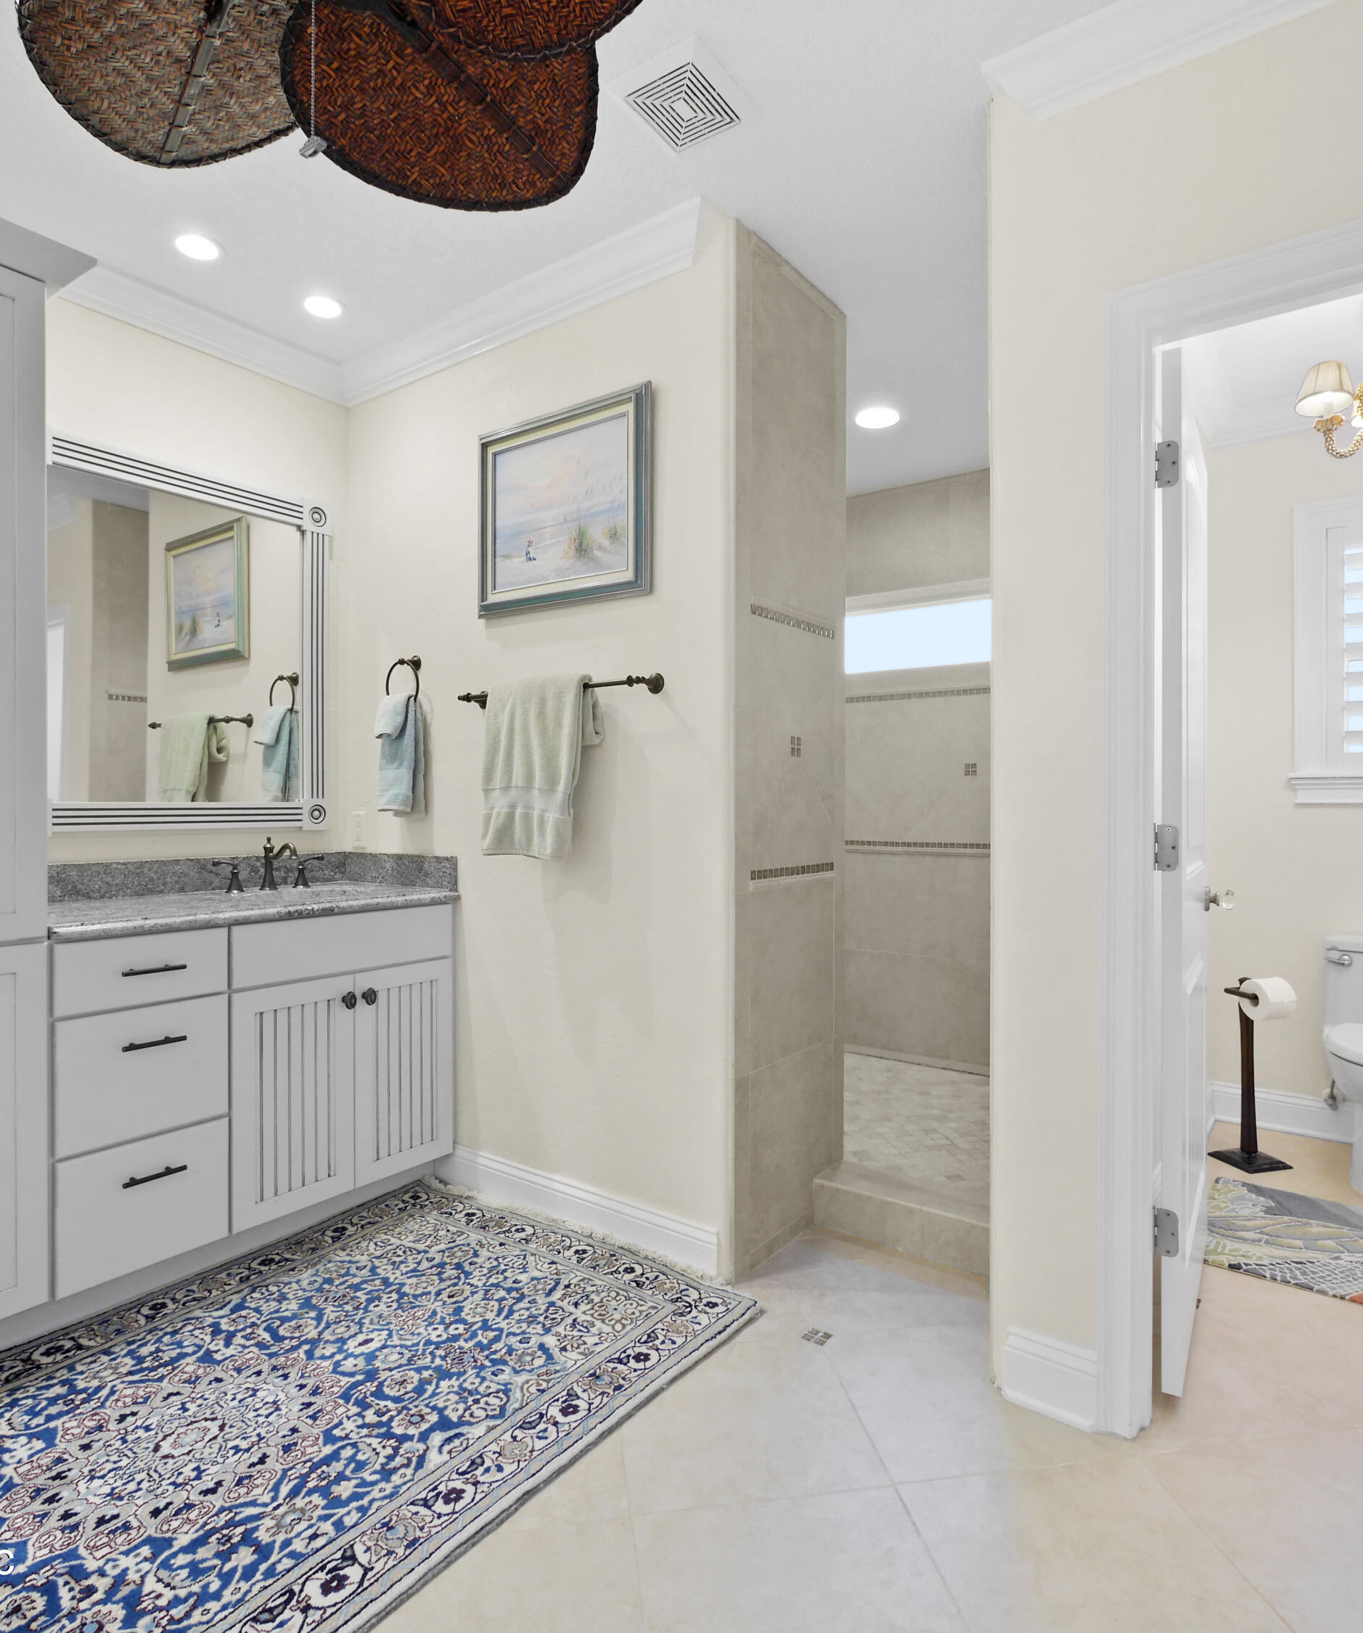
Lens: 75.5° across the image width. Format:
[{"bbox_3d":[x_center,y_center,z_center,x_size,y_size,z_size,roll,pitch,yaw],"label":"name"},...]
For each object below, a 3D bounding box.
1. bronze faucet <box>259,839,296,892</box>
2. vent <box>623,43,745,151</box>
[{"bbox_3d":[-1.234,0.146,2.699,0.177,0.160,0.056,0,0,39],"label":"bronze faucet"},{"bbox_3d":[0.009,-1.443,1.774,0.190,0.025,0.197,0,0,39],"label":"vent"}]

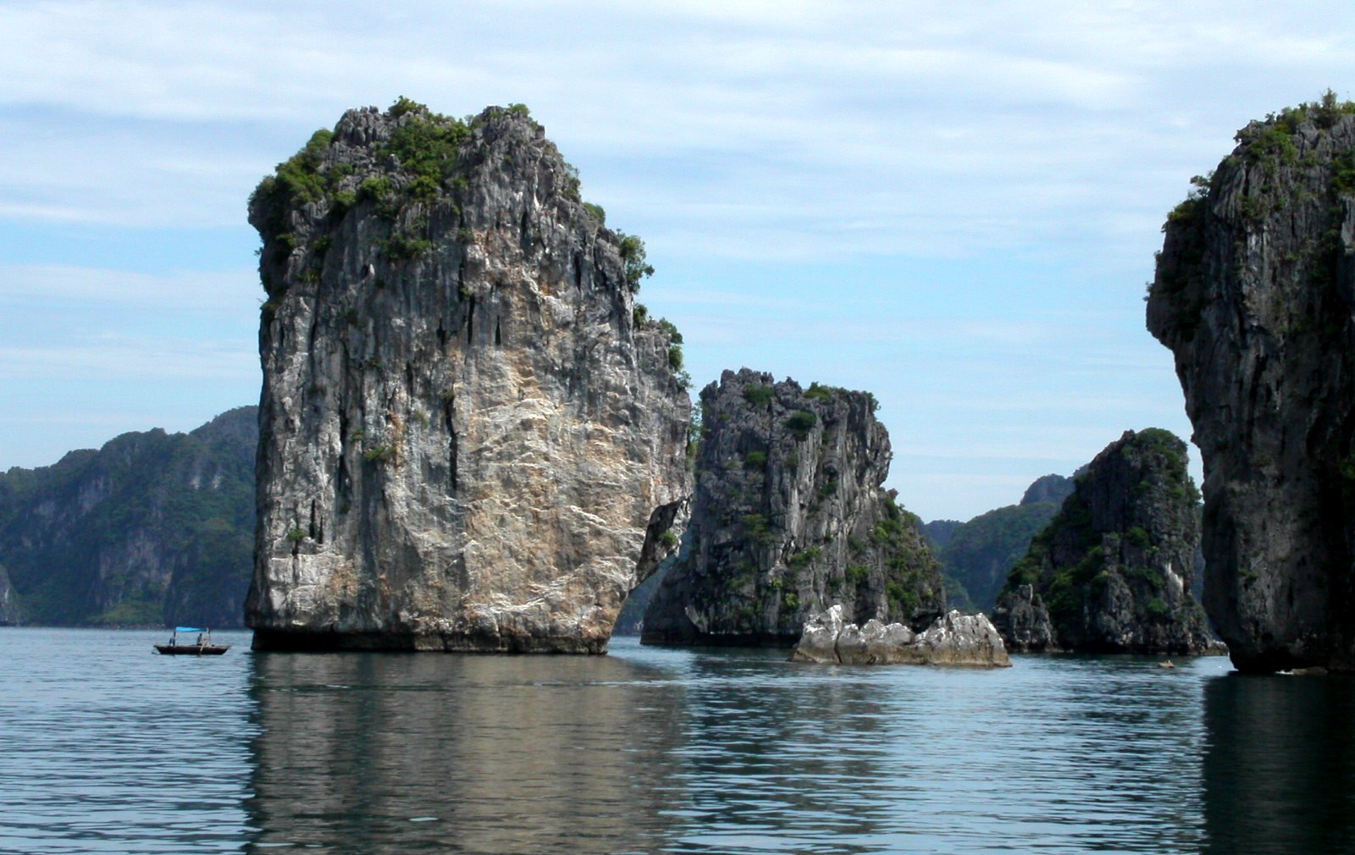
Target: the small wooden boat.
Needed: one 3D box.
[{"bbox_3d":[-33.696,14.892,310.000,5.350,2.000,1.550,1,-3,0],"label":"small wooden boat"}]

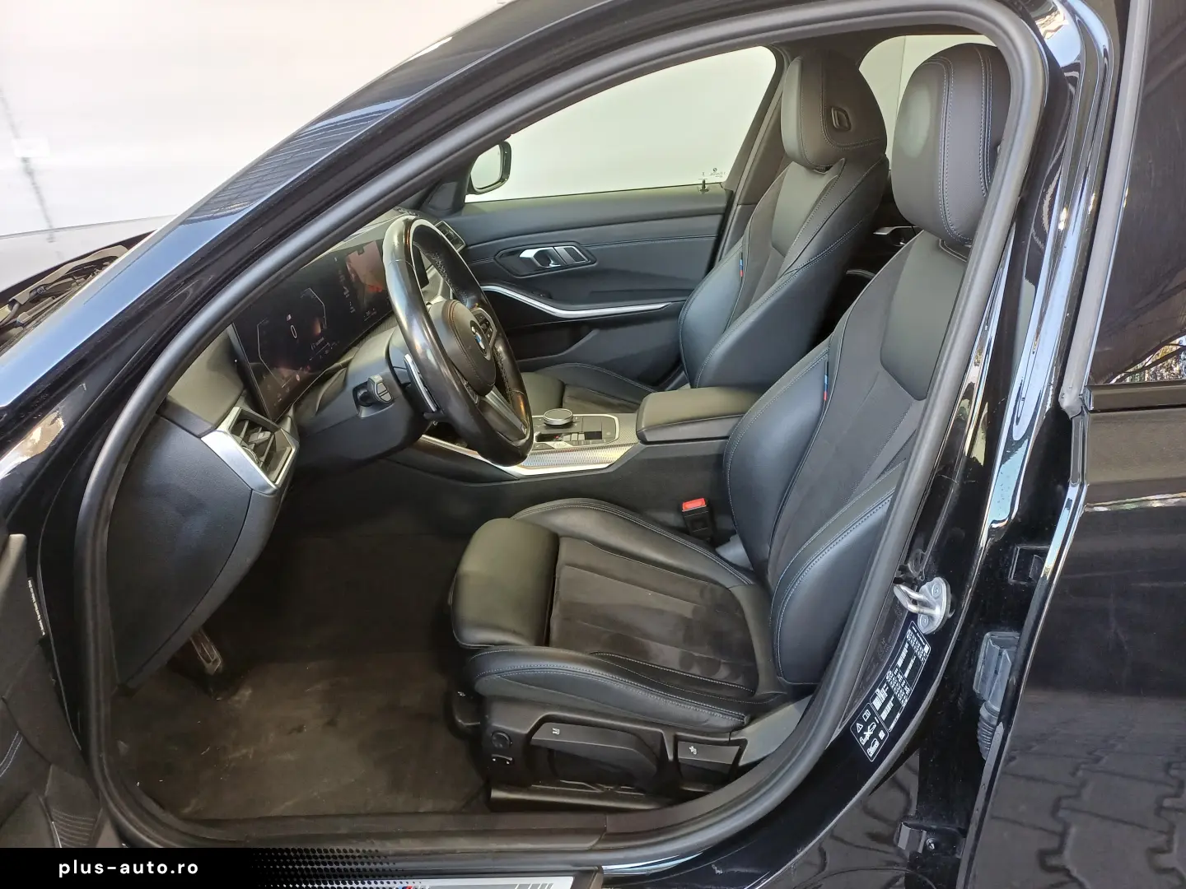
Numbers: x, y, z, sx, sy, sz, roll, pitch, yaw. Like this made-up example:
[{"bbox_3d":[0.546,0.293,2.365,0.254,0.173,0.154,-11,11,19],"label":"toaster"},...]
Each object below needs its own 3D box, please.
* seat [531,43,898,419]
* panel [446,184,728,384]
[{"bbox_3d":[0.176,-0.358,1.885,0.788,0.920,0.546,-1,23,0],"label":"seat"},{"bbox_3d":[-0.092,-0.364,2.221,0.870,0.561,0.134,-1,23,0],"label":"panel"}]

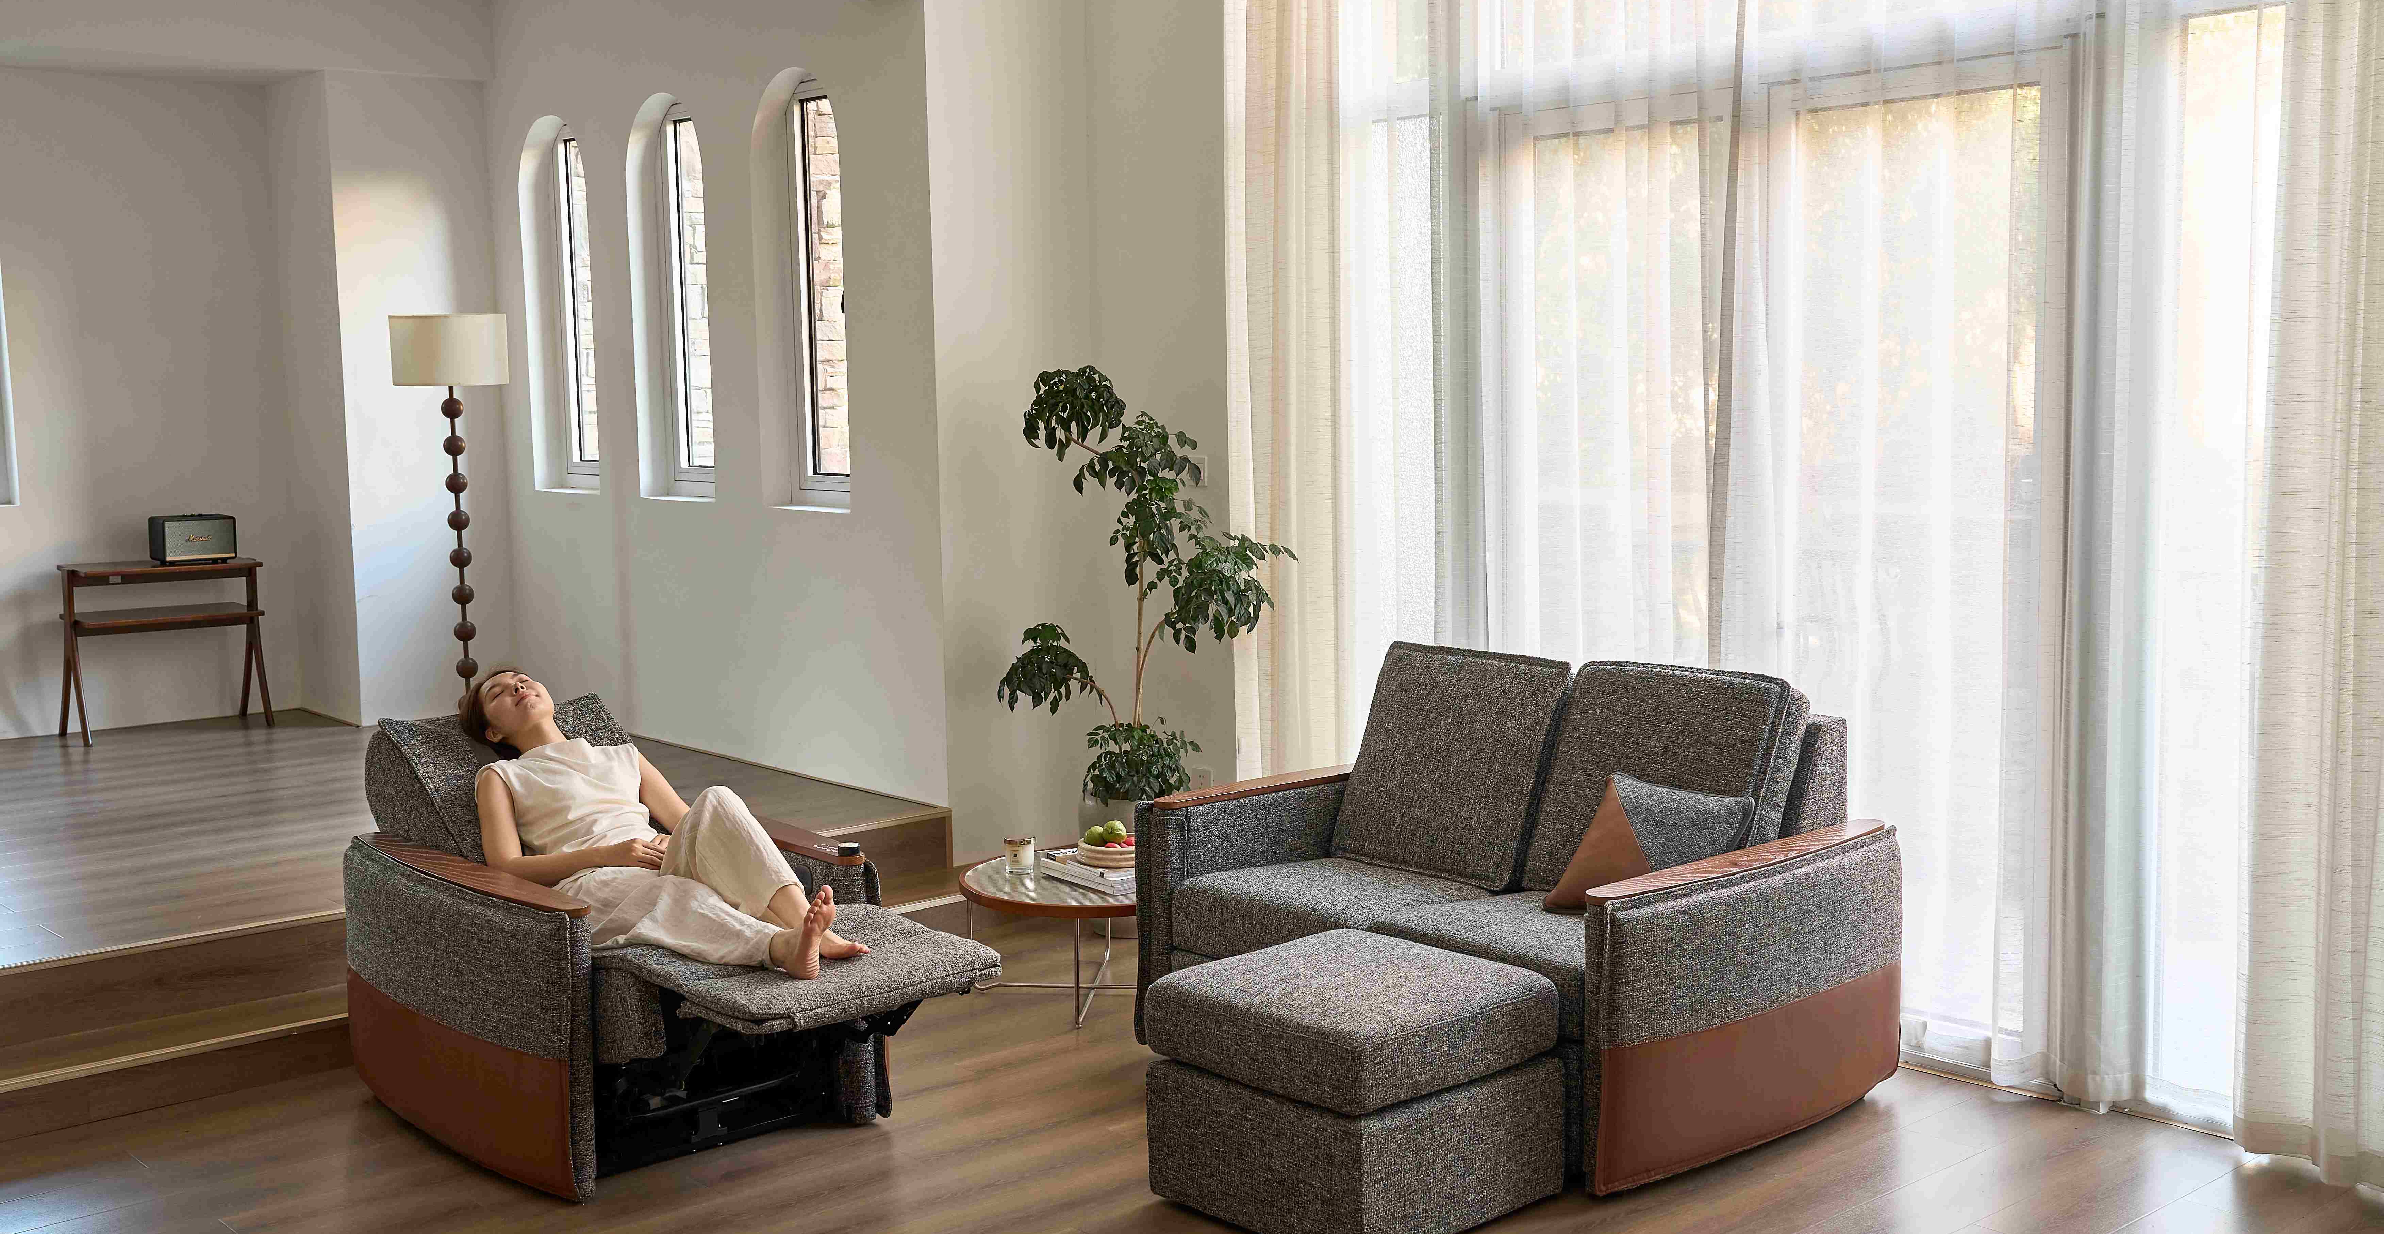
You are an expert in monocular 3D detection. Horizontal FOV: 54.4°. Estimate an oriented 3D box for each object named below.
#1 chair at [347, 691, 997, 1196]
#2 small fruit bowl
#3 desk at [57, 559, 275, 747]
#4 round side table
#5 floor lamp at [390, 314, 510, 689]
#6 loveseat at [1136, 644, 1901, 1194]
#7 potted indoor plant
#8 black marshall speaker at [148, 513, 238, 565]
[{"bbox_3d":[-1.215,0.692,5.172,0.851,0.875,1.750,-6,8,-42],"label":"chair"},{"bbox_3d":[-0.189,0.600,6.217,0.243,0.107,0.243,-1,6,0],"label":"small fruit bowl"},{"bbox_3d":[-4.042,0.124,9.107,0.705,0.654,0.381,-6,8,-42],"label":"desk"},{"bbox_3d":[-0.270,0.846,6.239,0.769,0.316,0.769,-1,6,0],"label":"round side table"},{"bbox_3d":[-2.674,-0.306,8.467,0.441,1.583,0.441,-6,8,-42],"label":"floor lamp"},{"bbox_3d":[0.717,0.593,5.396,1.061,0.948,1.499,-6,8,-42],"label":"loveseat"},{"bbox_3d":[-0.156,0.100,6.822,0.875,1.678,0.729,-1,6,0],"label":"potted indoor plant"},{"bbox_3d":[-3.679,-0.282,8.543,0.262,0.171,0.151,-6,8,-41],"label":"black marshall speaker"}]

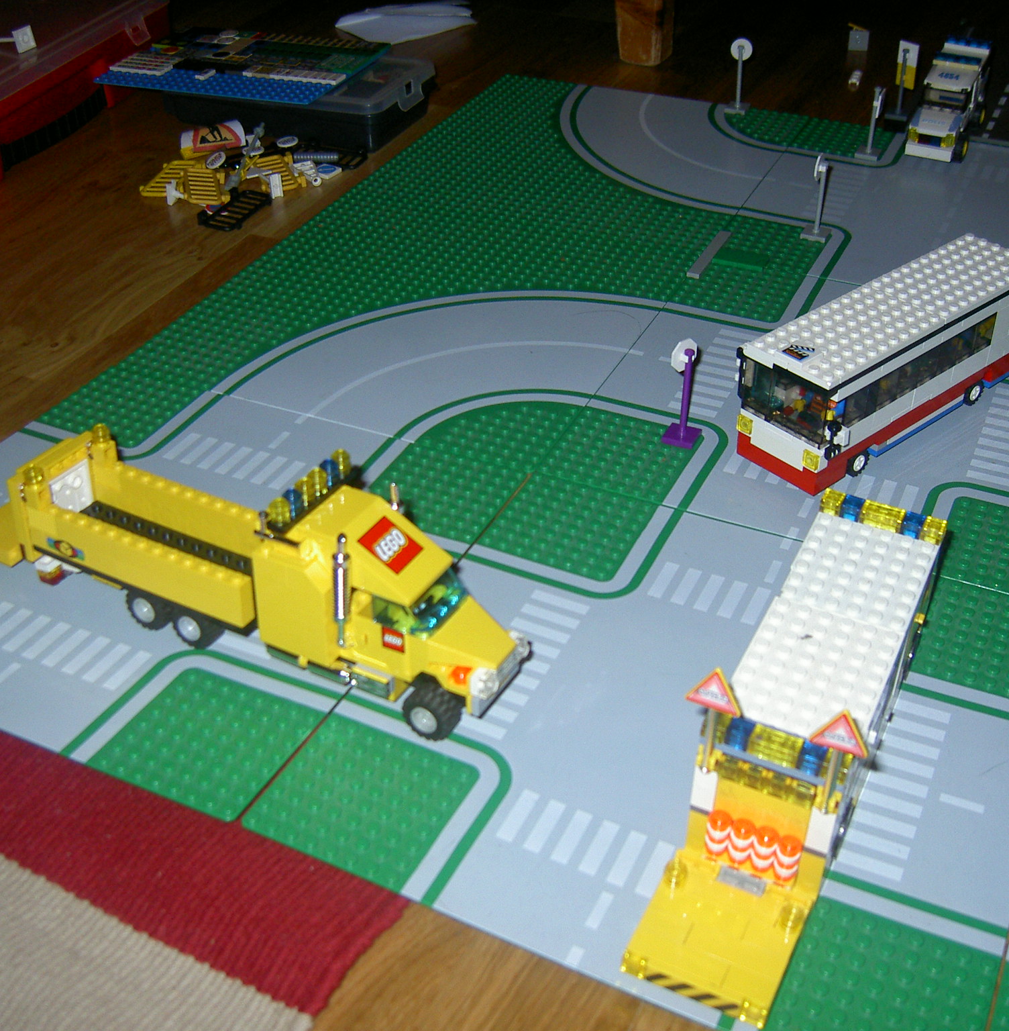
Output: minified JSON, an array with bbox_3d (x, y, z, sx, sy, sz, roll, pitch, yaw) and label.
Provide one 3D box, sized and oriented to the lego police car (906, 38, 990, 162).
[{"bbox_3d":[0.329,-0.305,0.992,0.042,0.056,0.110,15,40,21],"label":"lego police car"}]

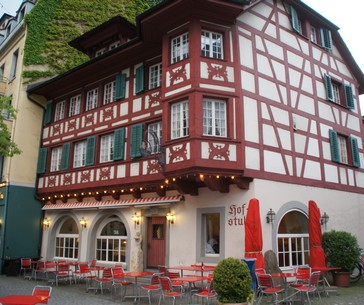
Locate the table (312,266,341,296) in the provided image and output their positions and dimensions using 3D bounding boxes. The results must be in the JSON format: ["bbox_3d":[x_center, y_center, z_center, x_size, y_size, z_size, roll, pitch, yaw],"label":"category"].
[{"bbox_3d":[4.913,4.373,11.811,0.920,0.740,0.660,10,-17,-35],"label":"table"}]

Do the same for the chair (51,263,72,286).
[{"bbox_3d":[-5.020,5.177,14.642,0.500,0.860,0.560,8,-15,-29],"label":"chair"}]

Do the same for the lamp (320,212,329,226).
[{"bbox_3d":[5.689,2.649,13.618,0.240,0.490,0.290,10,-16,-36],"label":"lamp"}]

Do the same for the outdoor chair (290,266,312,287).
[{"bbox_3d":[3.888,4.260,11.271,0.500,0.860,0.560,-7,-15,29],"label":"outdoor chair"}]

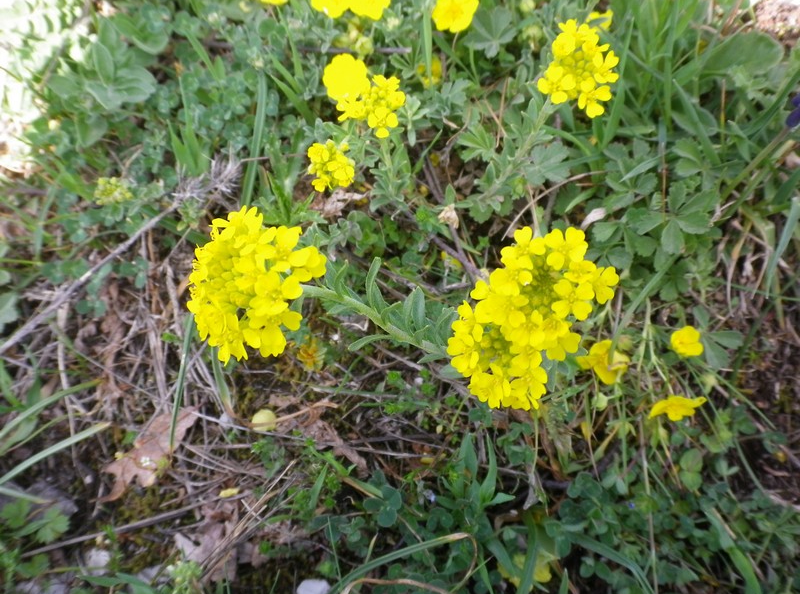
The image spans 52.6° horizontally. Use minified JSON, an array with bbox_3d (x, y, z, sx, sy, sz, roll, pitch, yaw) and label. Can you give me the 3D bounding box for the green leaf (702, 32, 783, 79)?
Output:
[{"bbox_3d":[0.188,-0.133,0.445,0.038,0.018,0.022,0,55,0],"label":"green leaf"}]

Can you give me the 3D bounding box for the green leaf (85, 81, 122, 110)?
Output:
[{"bbox_3d":[-0.156,-0.106,0.425,0.019,0.010,0.014,0,55,0],"label":"green leaf"}]

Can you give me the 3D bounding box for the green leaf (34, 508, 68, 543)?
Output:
[{"bbox_3d":[-0.159,0.104,0.370,0.014,0.005,0.018,1,53,-5],"label":"green leaf"}]

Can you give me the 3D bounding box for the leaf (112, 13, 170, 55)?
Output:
[{"bbox_3d":[-0.150,-0.152,0.471,0.032,0.010,0.017,34,71,6],"label":"leaf"}]

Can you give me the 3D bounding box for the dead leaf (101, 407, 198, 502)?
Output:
[{"bbox_3d":[-0.119,0.075,0.391,0.024,0.010,0.059,30,56,20],"label":"dead leaf"}]

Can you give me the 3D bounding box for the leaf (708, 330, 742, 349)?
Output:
[{"bbox_3d":[0.145,0.019,0.362,0.016,0.003,0.009,9,70,13],"label":"leaf"}]

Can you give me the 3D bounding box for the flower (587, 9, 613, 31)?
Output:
[{"bbox_3d":[0.110,-0.151,0.444,0.017,0.007,0.015,16,63,10],"label":"flower"}]

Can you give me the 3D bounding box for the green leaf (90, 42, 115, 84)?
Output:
[{"bbox_3d":[-0.160,-0.126,0.435,0.012,0.013,0.018,0,55,0],"label":"green leaf"}]

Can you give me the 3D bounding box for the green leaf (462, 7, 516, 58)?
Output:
[{"bbox_3d":[0.050,-0.148,0.455,0.031,0.005,0.030,0,82,3],"label":"green leaf"}]

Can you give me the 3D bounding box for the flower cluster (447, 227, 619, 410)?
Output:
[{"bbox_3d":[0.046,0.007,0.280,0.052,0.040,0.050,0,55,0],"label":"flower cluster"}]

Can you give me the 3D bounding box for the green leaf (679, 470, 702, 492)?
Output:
[{"bbox_3d":[0.120,0.076,0.334,0.010,0.003,0.010,4,66,11],"label":"green leaf"}]

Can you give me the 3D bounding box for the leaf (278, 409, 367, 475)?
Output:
[{"bbox_3d":[-0.031,0.059,0.325,0.036,0.008,0.022,37,63,23],"label":"leaf"}]

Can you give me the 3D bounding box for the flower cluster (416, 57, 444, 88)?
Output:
[{"bbox_3d":[0.017,-0.128,0.460,0.015,0.014,0.014,0,49,0],"label":"flower cluster"}]

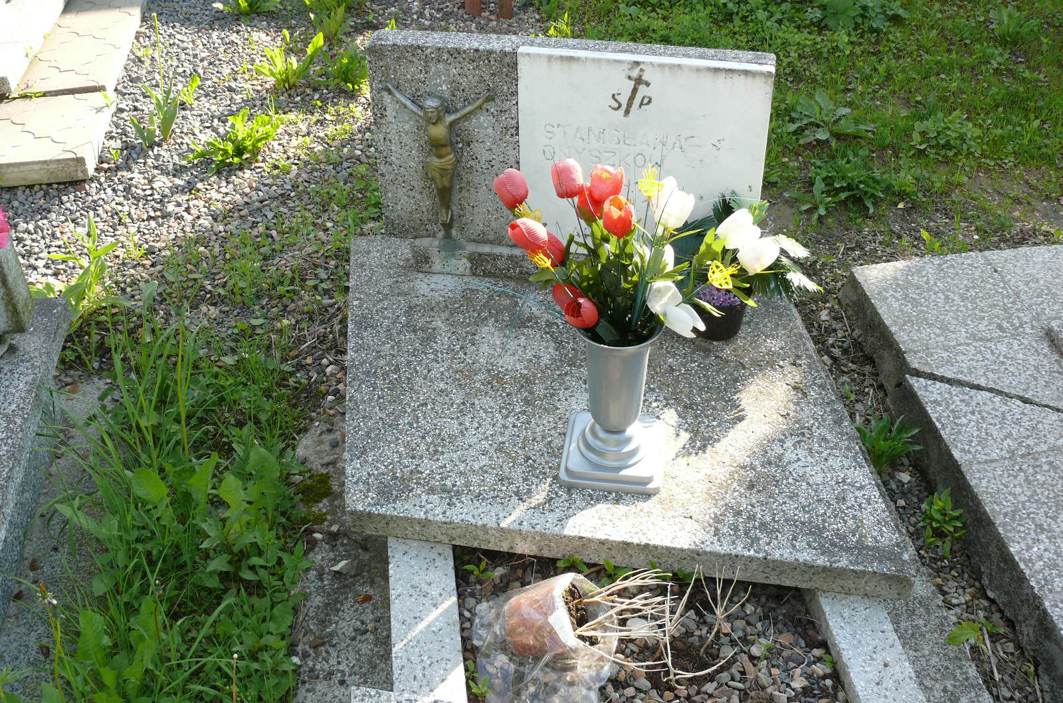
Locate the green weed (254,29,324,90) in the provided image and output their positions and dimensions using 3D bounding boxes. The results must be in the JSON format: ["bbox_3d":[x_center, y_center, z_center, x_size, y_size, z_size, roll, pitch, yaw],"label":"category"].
[{"bbox_3d":[-0.802,-0.964,3.553,0.233,0.183,0.175,0,32,0],"label":"green weed"}]

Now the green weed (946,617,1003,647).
[{"bbox_3d":[0.707,0.446,1.711,0.083,0.038,0.050,-1,40,0],"label":"green weed"}]

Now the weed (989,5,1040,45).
[{"bbox_3d":[1.764,-1.190,3.925,0.188,0.128,0.160,0,32,0],"label":"weed"}]

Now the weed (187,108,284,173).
[{"bbox_3d":[-0.844,-0.600,3.062,0.275,0.150,0.233,0,32,0],"label":"weed"}]

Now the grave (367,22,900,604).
[{"bbox_3d":[0.101,-0.122,1.809,0.998,0.477,0.813,5,41,7],"label":"grave"}]

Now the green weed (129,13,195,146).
[{"bbox_3d":[-1.074,-0.787,3.131,0.191,0.379,0.143,0,32,0],"label":"green weed"}]

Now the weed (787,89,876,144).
[{"bbox_3d":[0.896,-0.701,3.223,0.266,0.132,0.240,0,32,0],"label":"weed"}]

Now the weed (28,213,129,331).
[{"bbox_3d":[-0.973,-0.153,2.268,0.200,0.240,0.170,-1,40,0],"label":"weed"}]

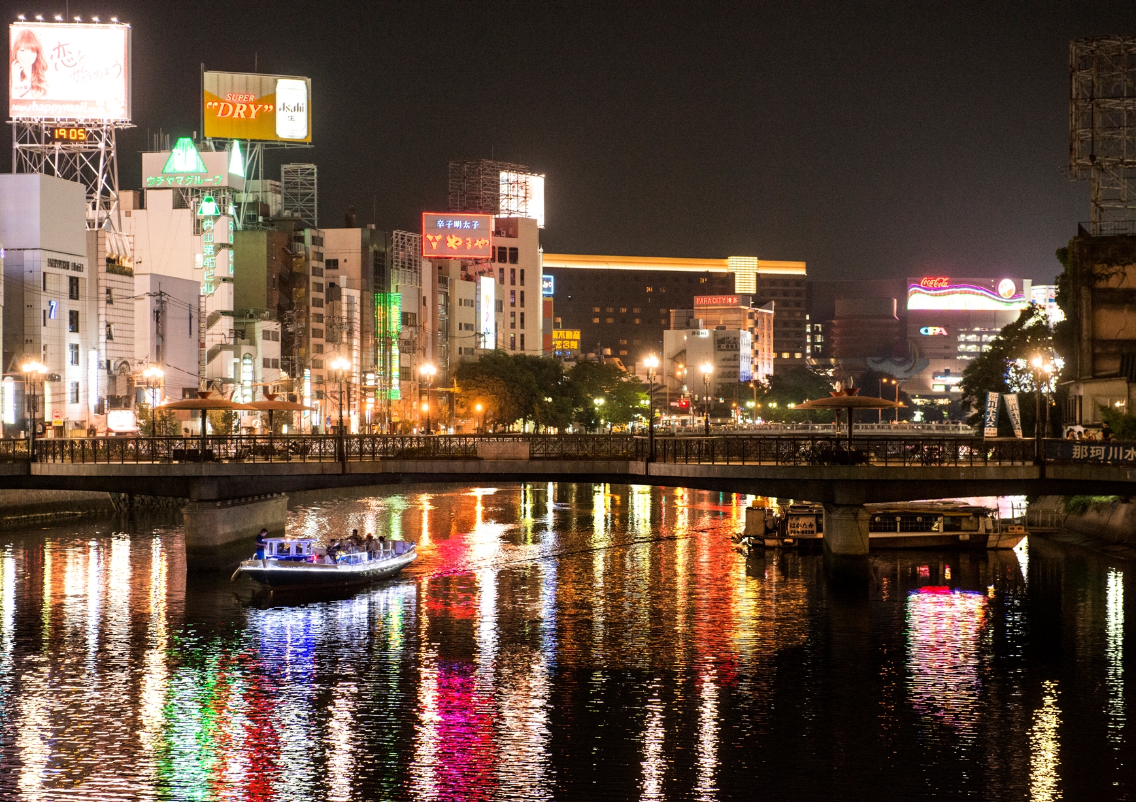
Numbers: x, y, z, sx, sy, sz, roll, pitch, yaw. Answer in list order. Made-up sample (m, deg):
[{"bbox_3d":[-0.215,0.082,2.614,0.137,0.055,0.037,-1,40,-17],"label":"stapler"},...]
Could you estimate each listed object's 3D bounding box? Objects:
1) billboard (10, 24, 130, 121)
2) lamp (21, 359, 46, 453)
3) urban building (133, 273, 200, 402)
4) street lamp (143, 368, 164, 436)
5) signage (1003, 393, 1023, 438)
[{"bbox_3d":[-43.370,-28.695,203.500,10.400,8.300,1.300,0,0,-6],"label":"billboard"},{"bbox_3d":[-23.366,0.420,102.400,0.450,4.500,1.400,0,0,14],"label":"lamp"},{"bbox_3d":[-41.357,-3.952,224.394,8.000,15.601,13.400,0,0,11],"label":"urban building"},{"bbox_3d":[-19.930,0.515,112.500,0.850,4.600,0.850,0,0,12],"label":"street lamp"},{"bbox_3d":[17.652,0.577,92.700,0.600,1.800,0.100,-10,0,14],"label":"signage"}]

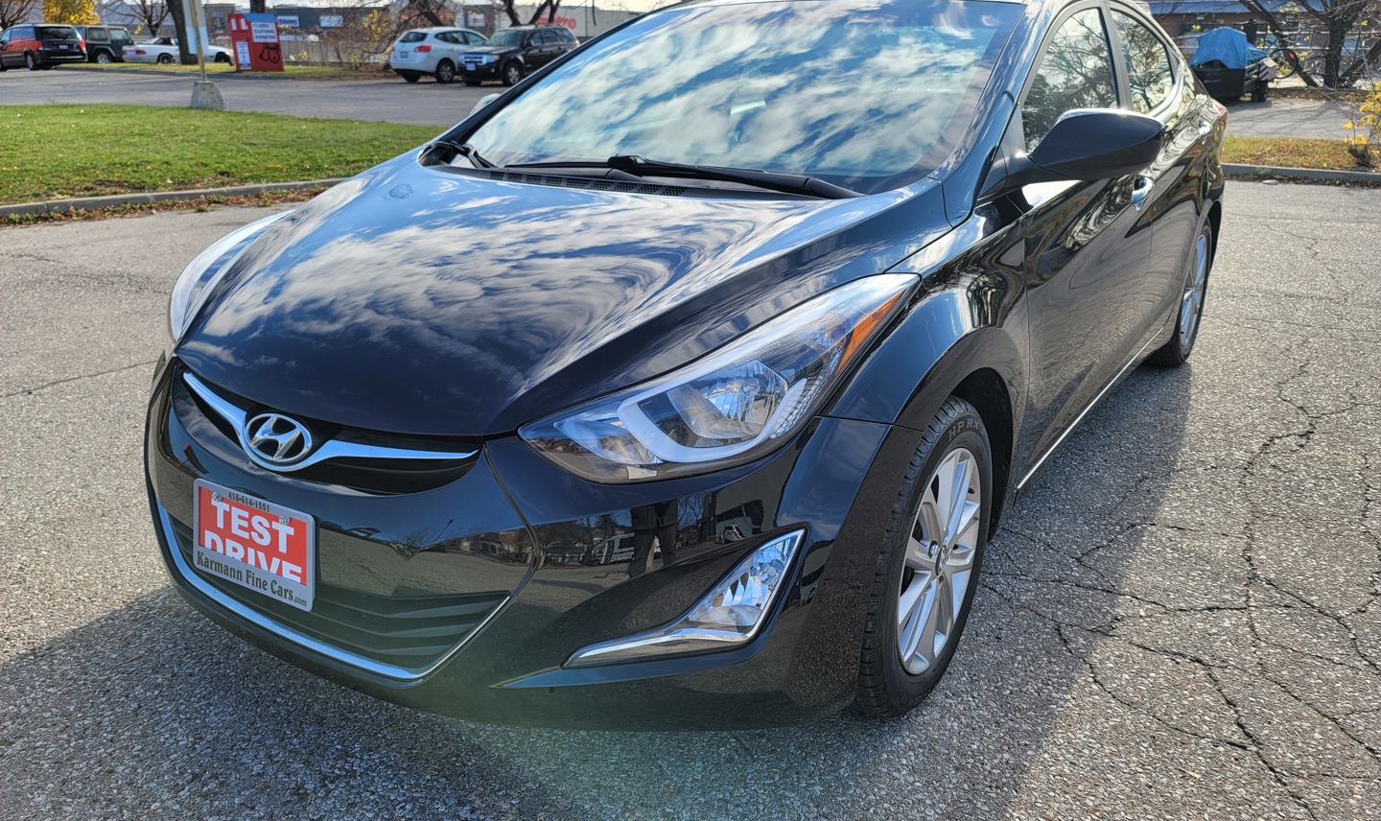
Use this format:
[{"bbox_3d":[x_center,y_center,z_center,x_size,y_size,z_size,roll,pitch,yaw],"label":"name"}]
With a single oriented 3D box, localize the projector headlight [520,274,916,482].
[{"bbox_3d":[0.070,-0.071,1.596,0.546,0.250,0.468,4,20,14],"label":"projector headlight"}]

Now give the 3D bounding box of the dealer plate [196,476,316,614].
[{"bbox_3d":[-0.729,0.221,1.655,0.313,0.157,0.020,10,10,30],"label":"dealer plate"}]

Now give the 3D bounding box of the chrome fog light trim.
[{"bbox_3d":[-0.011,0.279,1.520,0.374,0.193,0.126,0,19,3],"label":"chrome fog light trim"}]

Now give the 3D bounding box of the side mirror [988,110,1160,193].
[{"bbox_3d":[0.805,-0.543,2.069,0.280,0.155,0.190,12,24,32],"label":"side mirror"}]

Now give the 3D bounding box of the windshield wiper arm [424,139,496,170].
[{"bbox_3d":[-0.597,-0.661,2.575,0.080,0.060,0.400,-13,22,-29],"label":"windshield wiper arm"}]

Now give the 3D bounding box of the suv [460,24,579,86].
[{"bbox_3d":[-5.392,-11.357,31.981,1.810,1.730,4.430,11,23,28],"label":"suv"}]

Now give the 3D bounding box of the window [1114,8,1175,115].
[{"bbox_3d":[1.500,-1.141,3.287,0.065,0.338,0.753,-12,9,39],"label":"window"}]

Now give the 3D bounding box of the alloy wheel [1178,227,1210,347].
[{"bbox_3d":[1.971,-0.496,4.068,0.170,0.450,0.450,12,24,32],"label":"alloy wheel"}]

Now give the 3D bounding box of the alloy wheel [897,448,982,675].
[{"bbox_3d":[0.429,0.278,1.964,0.160,0.440,0.440,12,23,33],"label":"alloy wheel"}]

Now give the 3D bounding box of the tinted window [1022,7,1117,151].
[{"bbox_3d":[0.966,-0.848,2.548,0.065,0.389,0.974,-12,9,39],"label":"tinted window"}]

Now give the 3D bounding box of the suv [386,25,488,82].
[{"bbox_3d":[-7.881,-12.006,33.581,1.800,1.660,4.640,10,23,27],"label":"suv"}]

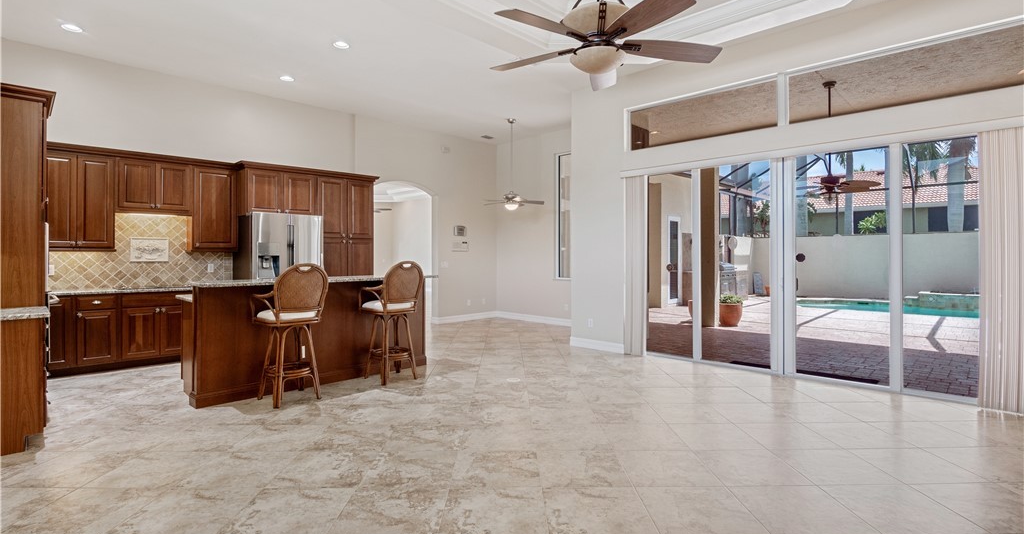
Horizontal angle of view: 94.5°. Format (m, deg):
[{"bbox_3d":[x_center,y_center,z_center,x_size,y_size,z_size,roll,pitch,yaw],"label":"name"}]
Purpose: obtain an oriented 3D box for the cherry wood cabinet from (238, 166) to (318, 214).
[{"bbox_3d":[-3.335,-1.018,6.680,0.655,0.615,0.923,1,1,45],"label":"cherry wood cabinet"}]

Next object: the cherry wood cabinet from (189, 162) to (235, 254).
[{"bbox_3d":[-3.979,-0.746,6.279,0.317,1.106,0.511,1,1,45],"label":"cherry wood cabinet"}]

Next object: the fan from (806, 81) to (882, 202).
[{"bbox_3d":[4.019,-1.573,5.980,1.320,1.530,1.320,0,1,0],"label":"fan"}]

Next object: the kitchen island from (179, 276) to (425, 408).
[{"bbox_3d":[-2.019,0.637,4.978,2.350,1.075,1.050,-1,2,-44],"label":"kitchen island"}]

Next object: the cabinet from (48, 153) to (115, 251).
[{"bbox_3d":[-4.933,-0.726,5.346,0.630,1.080,0.340,-1,2,-44],"label":"cabinet"}]

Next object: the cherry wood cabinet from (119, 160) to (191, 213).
[{"bbox_3d":[-4.437,-0.960,5.829,0.740,0.630,0.340,-1,2,-44],"label":"cherry wood cabinet"}]

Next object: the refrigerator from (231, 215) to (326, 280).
[{"bbox_3d":[-3.274,0.222,6.669,0.910,1.810,0.750,-1,2,-44],"label":"refrigerator"}]

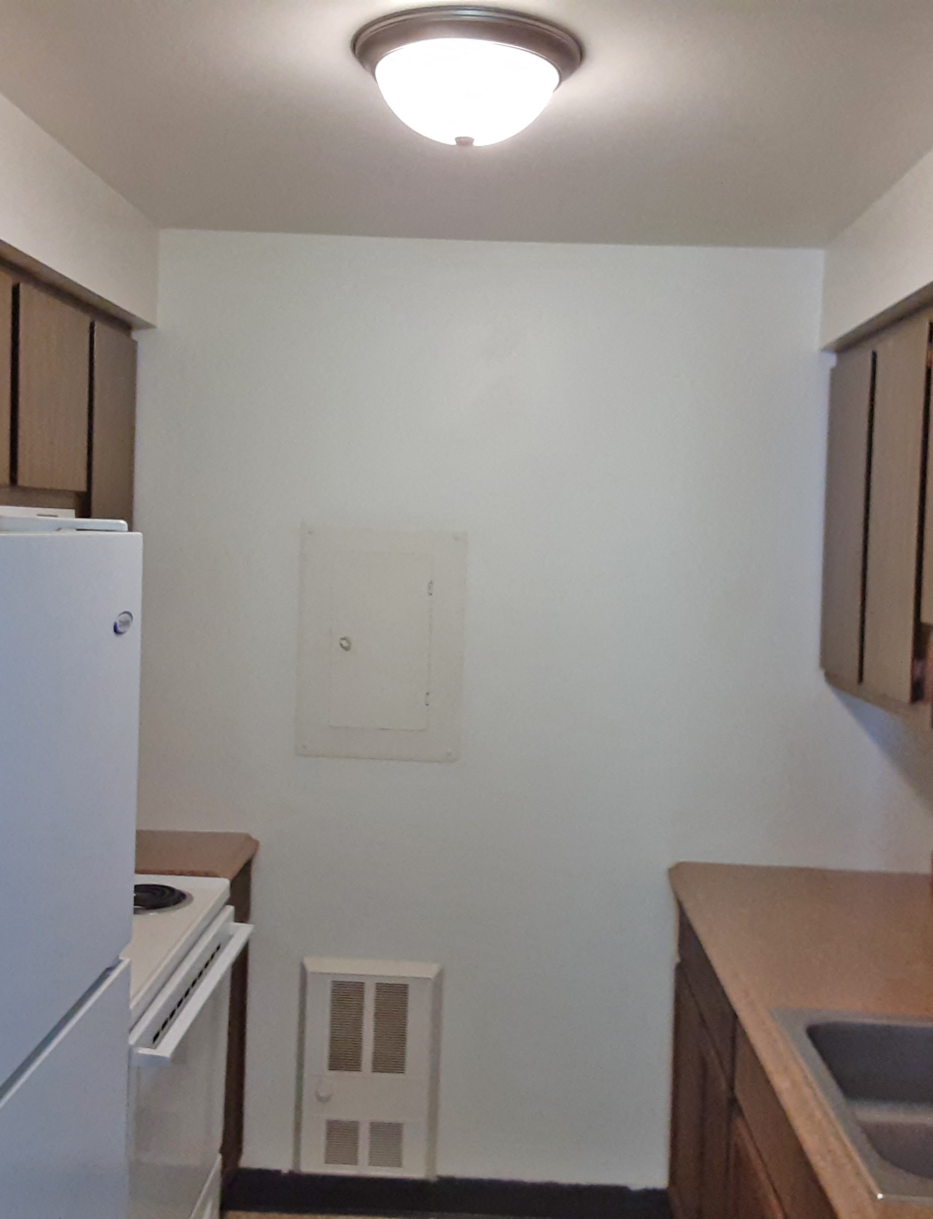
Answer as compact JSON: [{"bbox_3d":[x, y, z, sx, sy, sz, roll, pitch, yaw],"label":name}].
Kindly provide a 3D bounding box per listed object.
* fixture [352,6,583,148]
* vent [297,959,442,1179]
[{"bbox_3d":[0.002,-0.735,1.830,0.334,0.135,0.334,2,3,2],"label":"fixture"},{"bbox_3d":[-0.239,1.119,3.050,0.345,0.535,0.060,2,3,2],"label":"vent"}]

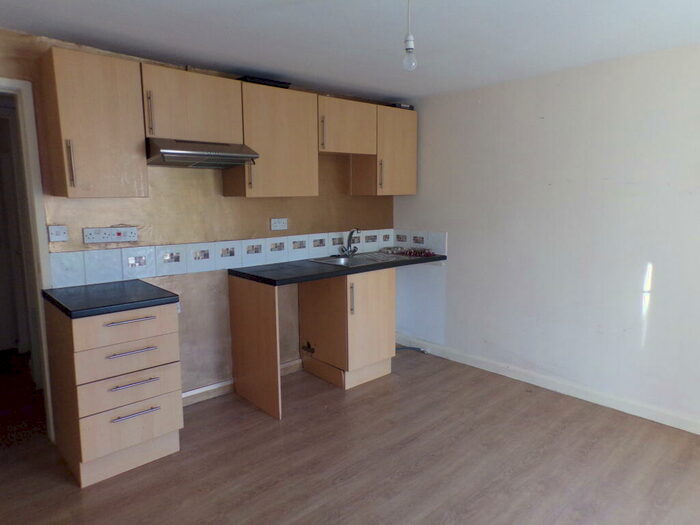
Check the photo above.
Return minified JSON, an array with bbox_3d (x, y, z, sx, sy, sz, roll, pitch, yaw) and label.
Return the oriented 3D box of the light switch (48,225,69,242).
[{"bbox_3d":[-1.606,-0.157,2.680,0.087,0.085,0.020,-8,12,-42],"label":"light switch"}]

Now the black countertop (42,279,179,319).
[{"bbox_3d":[-1.295,0.183,2.620,0.507,0.039,0.604,-8,12,-42],"label":"black countertop"}]

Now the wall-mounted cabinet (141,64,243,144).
[{"bbox_3d":[-0.994,-0.922,2.945,0.613,0.388,0.295,-8,12,-42],"label":"wall-mounted cabinet"}]

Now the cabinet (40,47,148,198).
[{"bbox_3d":[-1.371,-0.712,2.624,0.412,0.712,0.295,-8,12,-42],"label":"cabinet"}]

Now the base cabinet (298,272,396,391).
[{"bbox_3d":[-0.017,0.462,3.858,0.503,0.871,0.573,-8,12,-42],"label":"base cabinet"}]

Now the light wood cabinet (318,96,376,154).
[{"bbox_3d":[-0.103,-1.036,3.759,0.603,0.393,0.295,-8,12,-42],"label":"light wood cabinet"}]

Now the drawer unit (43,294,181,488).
[{"bbox_3d":[-1.303,0.632,2.687,0.502,0.869,0.598,-8,12,-42],"label":"drawer unit"}]

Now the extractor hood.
[{"bbox_3d":[-0.931,-0.651,2.917,0.607,0.139,0.480,-8,12,-42],"label":"extractor hood"}]

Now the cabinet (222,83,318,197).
[{"bbox_3d":[-0.547,-0.821,3.377,0.604,0.712,0.295,-8,12,-42],"label":"cabinet"}]

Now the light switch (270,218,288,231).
[{"bbox_3d":[-0.530,-0.287,3.665,0.150,0.087,0.020,-8,12,-42],"label":"light switch"}]

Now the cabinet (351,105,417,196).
[{"bbox_3d":[0.301,-0.932,4.152,0.499,0.712,0.295,-8,12,-42],"label":"cabinet"}]

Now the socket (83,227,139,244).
[{"bbox_3d":[-1.405,-0.160,2.867,0.297,0.087,0.020,-8,12,-42],"label":"socket"}]

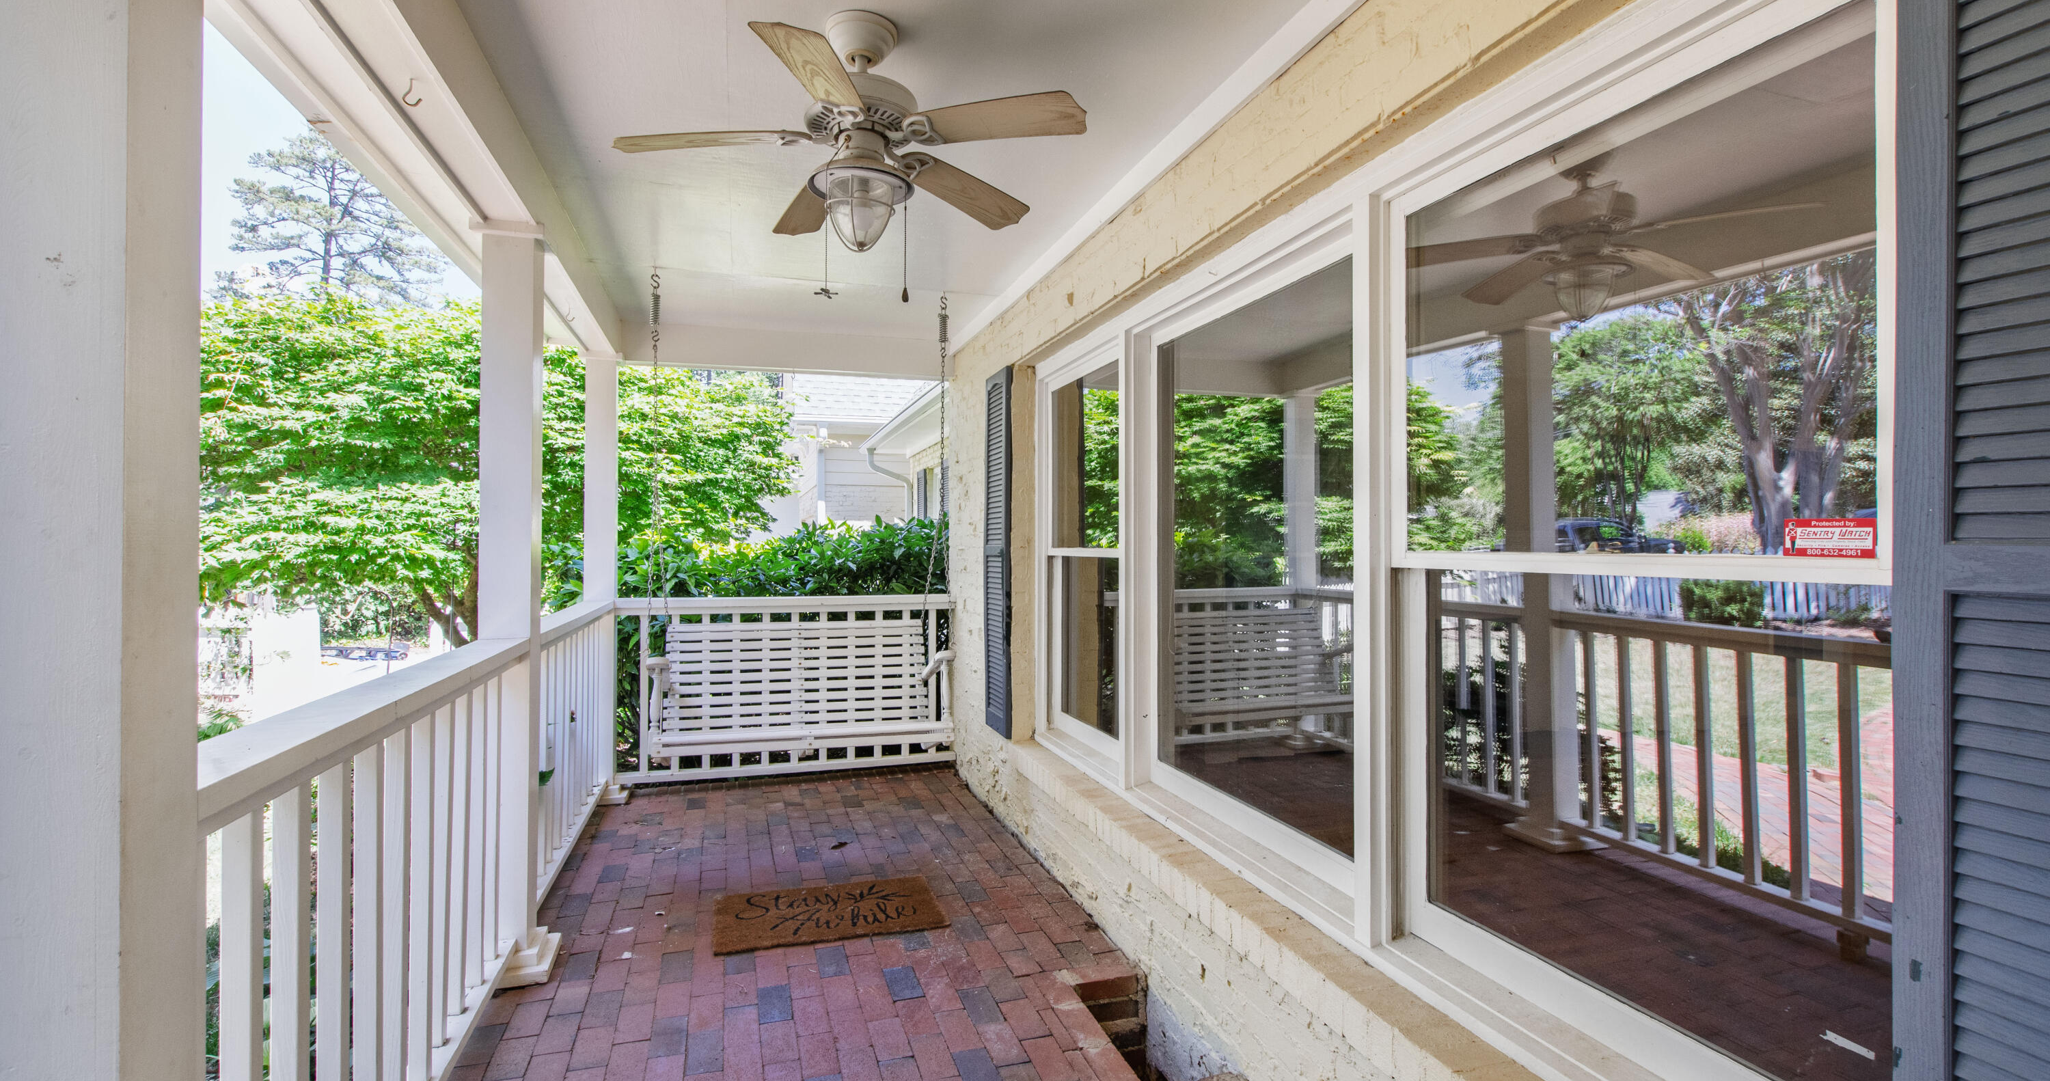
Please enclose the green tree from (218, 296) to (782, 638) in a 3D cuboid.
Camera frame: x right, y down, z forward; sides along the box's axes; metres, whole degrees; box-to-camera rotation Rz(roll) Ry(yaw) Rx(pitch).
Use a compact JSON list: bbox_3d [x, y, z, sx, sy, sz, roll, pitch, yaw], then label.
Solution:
[{"bbox_3d":[-3.951,0.225,6.267,4.500,4.000,4.400,0,0,-19],"label":"green tree"}]

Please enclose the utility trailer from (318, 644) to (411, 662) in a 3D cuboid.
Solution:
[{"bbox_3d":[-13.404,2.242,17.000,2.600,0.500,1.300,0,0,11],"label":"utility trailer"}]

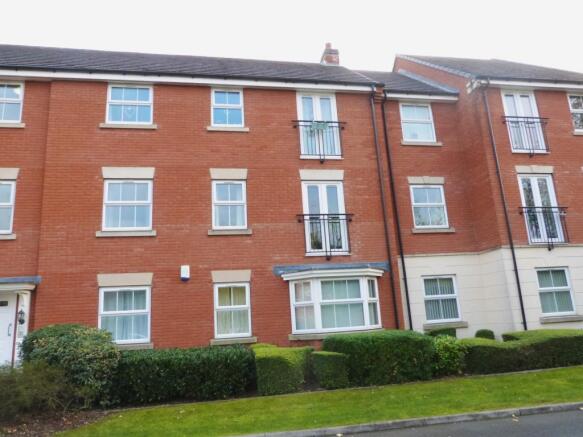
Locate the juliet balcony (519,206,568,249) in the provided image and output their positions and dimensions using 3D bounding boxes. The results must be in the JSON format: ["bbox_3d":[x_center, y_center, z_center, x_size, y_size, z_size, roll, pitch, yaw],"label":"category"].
[{"bbox_3d":[7.133,0.242,11.689,1.599,1.156,0.140,-1,-13,-11],"label":"juliet balcony"}]

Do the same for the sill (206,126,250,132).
[{"bbox_3d":[-1.710,-2.405,11.471,1.126,0.135,0.150,-1,-13,-11],"label":"sill"}]

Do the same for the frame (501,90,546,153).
[{"bbox_3d":[6.957,-2.897,12.629,1.157,2.008,0.100,-1,-13,-12],"label":"frame"}]

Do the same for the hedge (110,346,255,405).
[{"bbox_3d":[-2.099,2.977,8.062,2.650,0.870,0.950,-1,-13,-11],"label":"hedge"}]

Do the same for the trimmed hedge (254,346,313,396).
[{"bbox_3d":[-0.273,3.103,8.632,1.090,0.690,1.500,-1,-13,-12],"label":"trimmed hedge"}]

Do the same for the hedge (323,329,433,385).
[{"bbox_3d":[1.797,2.888,8.794,2.050,0.880,1.000,-1,-13,-11],"label":"hedge"}]

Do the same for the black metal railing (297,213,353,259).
[{"bbox_3d":[0.947,0.507,11.261,1.608,1.240,0.160,-1,-13,-12],"label":"black metal railing"}]

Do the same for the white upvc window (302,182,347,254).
[{"bbox_3d":[0.923,-0.009,11.527,1.176,2.063,0.100,-1,-13,-12],"label":"white upvc window"}]

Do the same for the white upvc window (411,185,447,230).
[{"bbox_3d":[4.127,-0.355,12.632,1.090,1.330,0.080,-1,-13,-11],"label":"white upvc window"}]

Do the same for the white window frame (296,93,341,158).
[{"bbox_3d":[0.775,-2.647,12.059,1.172,2.016,0.080,-1,-13,-11],"label":"white window frame"}]

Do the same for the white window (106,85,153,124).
[{"bbox_3d":[-4.269,-3.001,11.184,1.143,1.134,0.100,-1,-13,-11],"label":"white window"}]

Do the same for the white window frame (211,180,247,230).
[{"bbox_3d":[-1.623,-0.344,11.094,0.890,1.321,0.100,-1,-13,-12],"label":"white window frame"}]

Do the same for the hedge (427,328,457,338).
[{"bbox_3d":[3.846,3.264,10.839,1.000,0.810,0.800,-1,-13,-12],"label":"hedge"}]

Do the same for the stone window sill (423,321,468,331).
[{"bbox_3d":[4.303,3.014,11.802,1.337,0.135,0.150,-1,-13,-11],"label":"stone window sill"}]

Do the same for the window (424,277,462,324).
[{"bbox_3d":[4.268,2.289,11.958,1.035,1.272,0.100,-1,-13,-11],"label":"window"}]

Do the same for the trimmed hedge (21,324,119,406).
[{"bbox_3d":[-4.091,2.741,7.859,1.630,1.450,1.400,-1,-13,-11],"label":"trimmed hedge"}]

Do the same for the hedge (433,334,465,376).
[{"bbox_3d":[3.357,2.959,9.215,0.700,0.800,0.750,-1,-13,-12],"label":"hedge"}]

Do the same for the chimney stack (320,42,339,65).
[{"bbox_3d":[1.513,-6.353,16.404,0.520,1.099,0.530,-1,-13,-11],"label":"chimney stack"}]

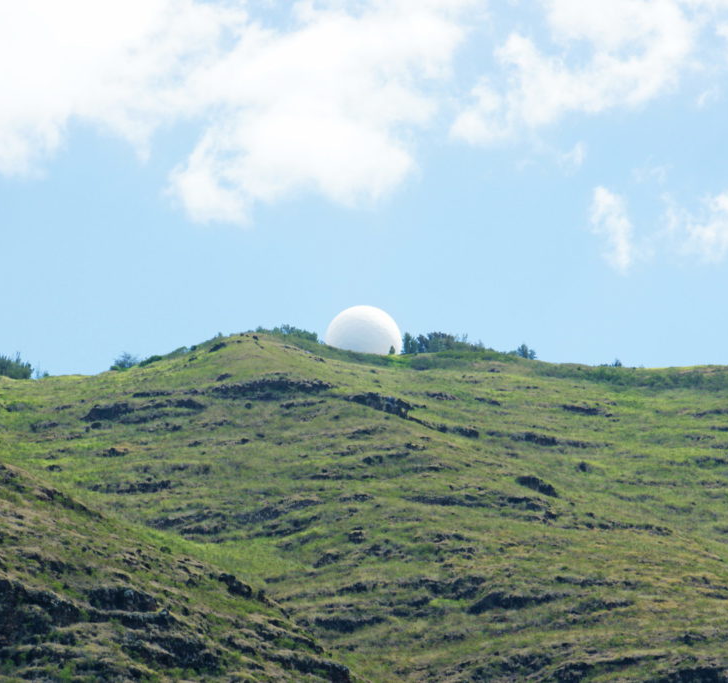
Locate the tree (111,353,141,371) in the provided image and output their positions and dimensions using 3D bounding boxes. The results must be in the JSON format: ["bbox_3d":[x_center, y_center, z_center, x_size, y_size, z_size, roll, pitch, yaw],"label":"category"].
[{"bbox_3d":[-62.470,5.240,611.000,7.860,4.820,7.860,0,-12,0],"label":"tree"}]

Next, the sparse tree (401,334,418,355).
[{"bbox_3d":[12.490,0.620,640.250,4.670,6.310,4.670,0,-12,0],"label":"sparse tree"}]

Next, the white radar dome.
[{"bbox_3d":[0.010,-1.810,650.000,21.090,16.440,21.090,0,-12,0],"label":"white radar dome"}]

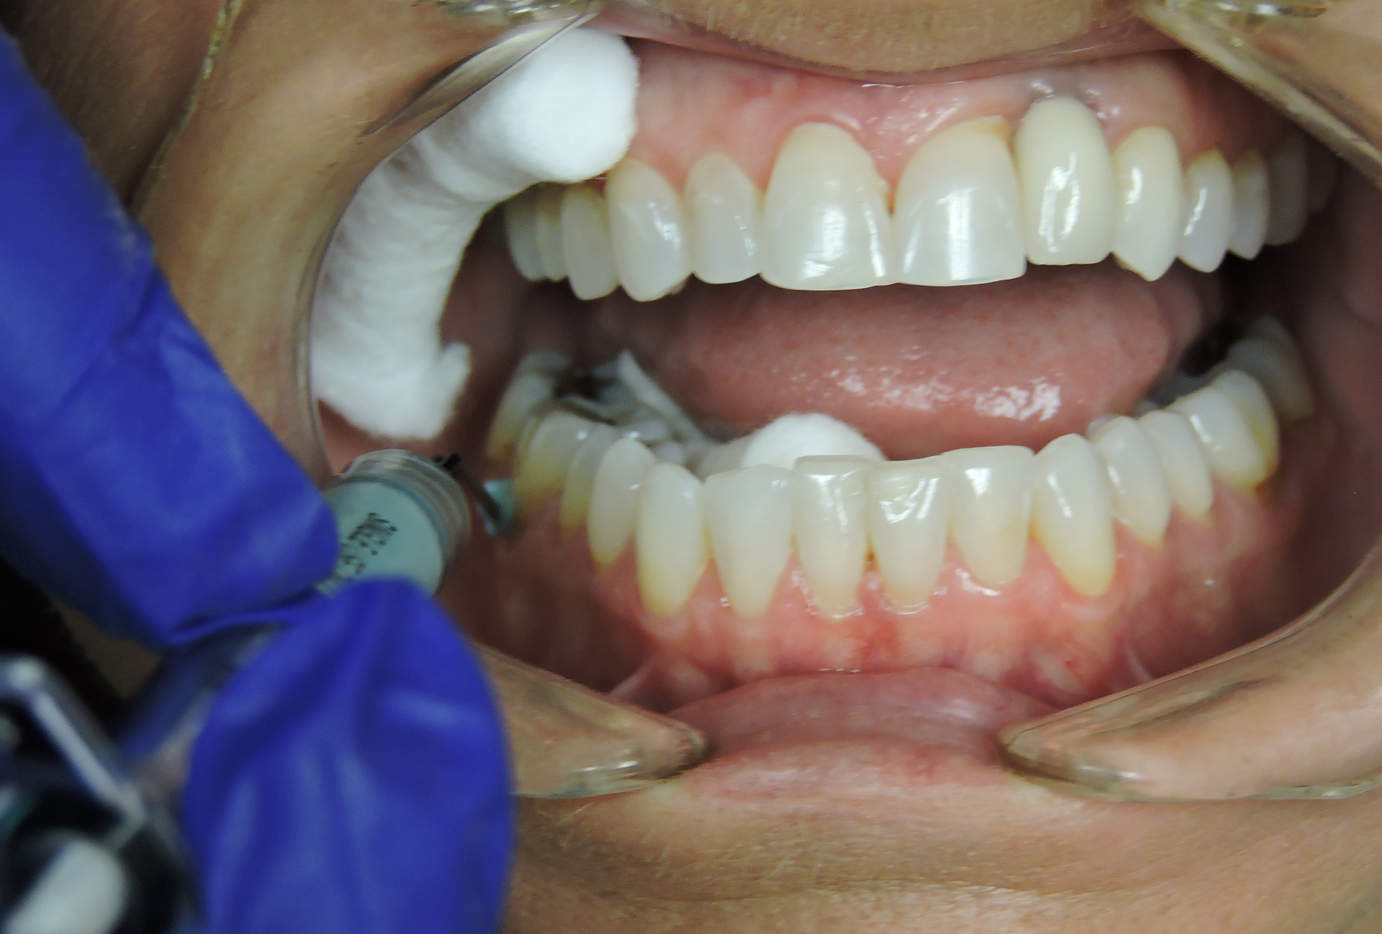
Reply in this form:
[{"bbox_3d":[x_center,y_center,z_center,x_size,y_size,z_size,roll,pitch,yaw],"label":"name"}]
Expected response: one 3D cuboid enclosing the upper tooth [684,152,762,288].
[{"bbox_3d":[0.002,-0.017,0.684,0.006,0.009,0.006,-2,0,18],"label":"upper tooth"}]

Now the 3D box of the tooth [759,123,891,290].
[{"bbox_3d":[0.009,-0.018,0.683,0.009,0.011,0.007,-2,0,6],"label":"tooth"}]

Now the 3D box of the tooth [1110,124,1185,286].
[{"bbox_3d":[0.031,-0.018,0.688,0.007,0.011,0.007,-2,0,-38],"label":"tooth"}]

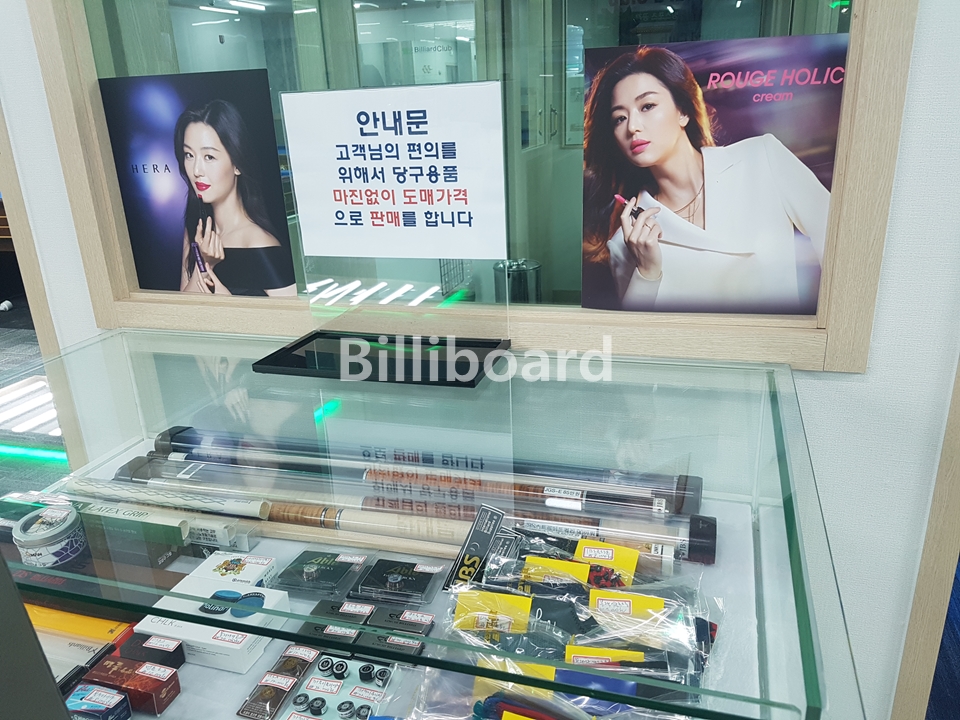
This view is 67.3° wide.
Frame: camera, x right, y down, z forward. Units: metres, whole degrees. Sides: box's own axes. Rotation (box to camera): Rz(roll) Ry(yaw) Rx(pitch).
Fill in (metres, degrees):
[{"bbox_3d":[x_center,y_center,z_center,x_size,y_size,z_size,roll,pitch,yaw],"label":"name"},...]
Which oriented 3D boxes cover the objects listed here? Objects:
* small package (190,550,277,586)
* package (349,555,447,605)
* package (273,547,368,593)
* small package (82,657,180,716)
[{"bbox_3d":[-0.271,0.238,0.791,0.077,0.021,0.056,2,20,15],"label":"small package"},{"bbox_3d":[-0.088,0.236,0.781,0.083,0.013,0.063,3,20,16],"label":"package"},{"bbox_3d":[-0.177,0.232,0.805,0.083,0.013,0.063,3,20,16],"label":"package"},{"bbox_3d":[-0.309,0.290,0.643,0.076,0.024,0.029,3,20,17],"label":"small package"}]

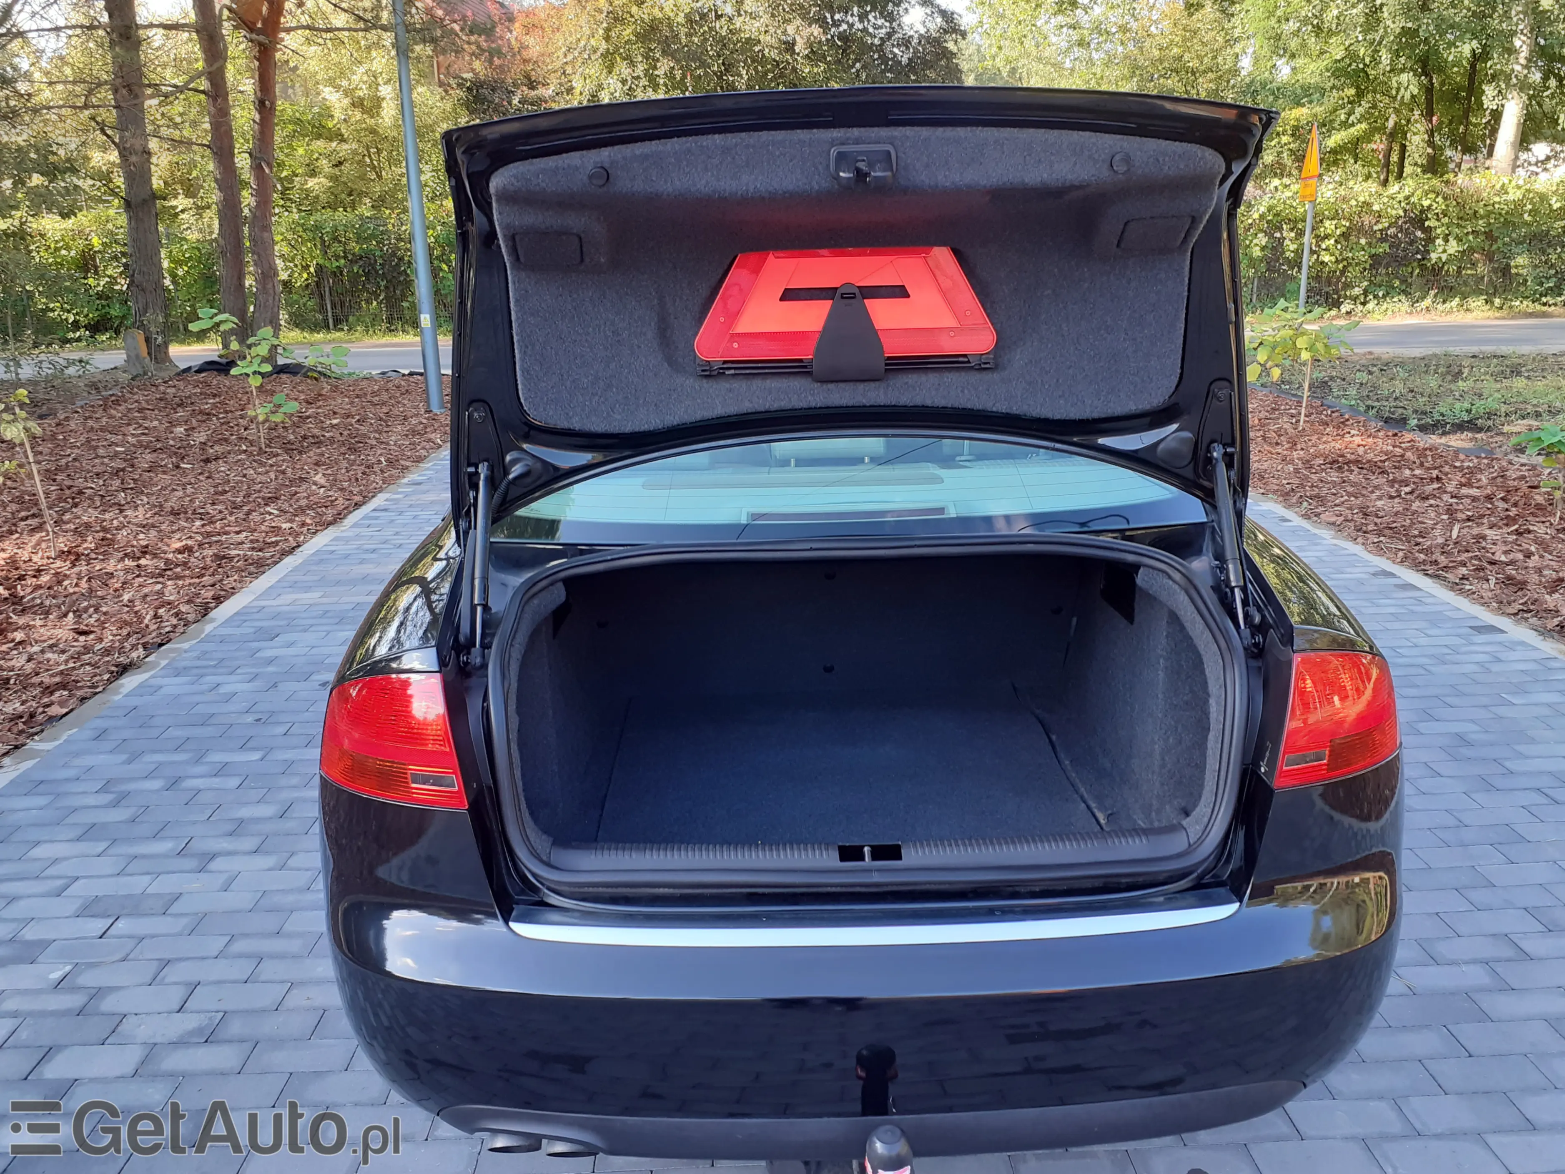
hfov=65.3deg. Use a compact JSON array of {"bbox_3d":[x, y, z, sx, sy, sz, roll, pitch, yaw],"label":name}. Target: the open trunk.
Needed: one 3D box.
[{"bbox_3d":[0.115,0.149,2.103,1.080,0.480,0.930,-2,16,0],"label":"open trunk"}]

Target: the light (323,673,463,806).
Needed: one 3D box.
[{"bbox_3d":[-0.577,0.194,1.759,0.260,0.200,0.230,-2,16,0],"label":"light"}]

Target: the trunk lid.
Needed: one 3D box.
[{"bbox_3d":[0.103,-0.371,1.751,1.240,0.610,0.430,-2,16,0],"label":"trunk lid"}]

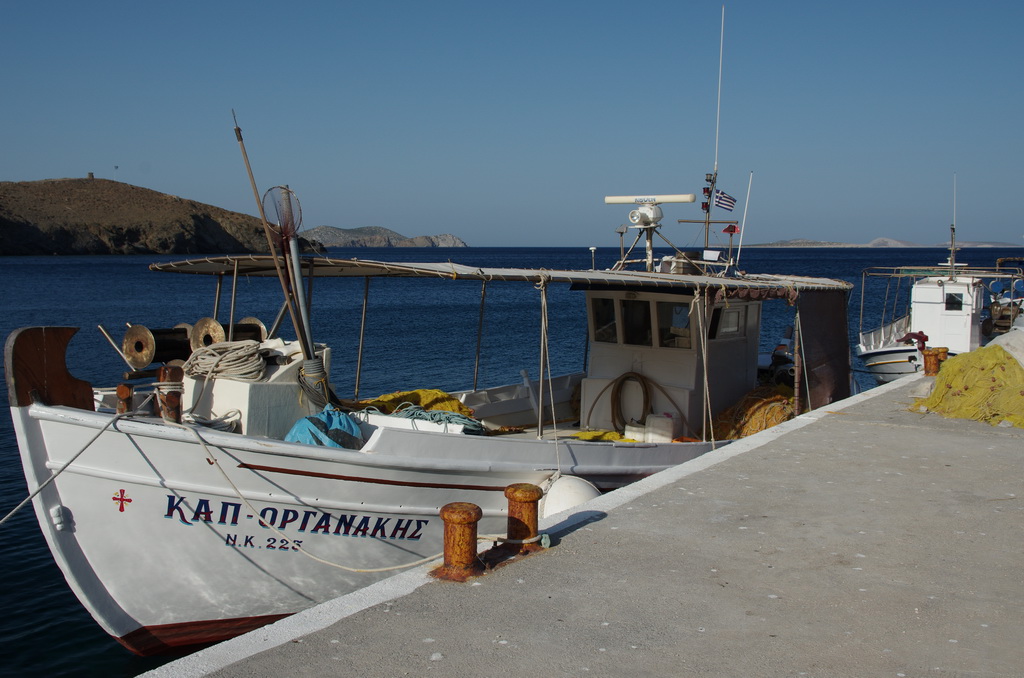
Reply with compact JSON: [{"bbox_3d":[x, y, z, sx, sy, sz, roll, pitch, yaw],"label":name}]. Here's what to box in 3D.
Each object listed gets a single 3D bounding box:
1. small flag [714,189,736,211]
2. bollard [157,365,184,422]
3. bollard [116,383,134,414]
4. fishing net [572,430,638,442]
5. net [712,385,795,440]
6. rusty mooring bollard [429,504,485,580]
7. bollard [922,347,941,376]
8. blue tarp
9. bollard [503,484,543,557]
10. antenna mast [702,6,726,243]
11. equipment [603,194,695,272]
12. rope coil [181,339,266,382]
[{"bbox_3d":[2.663,-1.734,13.099,0.280,0.260,0.080,1,5,8],"label":"small flag"},{"bbox_3d":[-1.965,0.320,6.051,0.140,0.320,0.140,4,6,36],"label":"bollard"},{"bbox_3d":[-2.209,0.340,6.003,0.100,0.190,0.100,4,6,36],"label":"bollard"},{"bbox_3d":[1.009,1.063,11.336,0.750,0.140,0.450,4,6,36],"label":"fishing net"},{"bbox_3d":[2.763,0.850,11.819,0.850,0.600,1.250,4,6,36],"label":"net"},{"bbox_3d":[-0.283,1.050,5.491,0.260,0.355,0.260,0,5,0],"label":"rusty mooring bollard"},{"bbox_3d":[5.595,0.307,13.975,0.240,0.360,0.240,4,6,36],"label":"bollard"},{"bbox_3d":[-1.201,0.580,6.726,0.480,0.320,0.380,4,6,36],"label":"blue tarp"},{"bbox_3d":[0.068,1.011,5.929,0.245,0.355,0.245,0,5,0],"label":"bollard"},{"bbox_3d":[2.536,-2.596,13.124,0.160,3.099,0.150,7,6,36],"label":"antenna mast"},{"bbox_3d":[1.563,-1.200,11.941,1.080,0.880,0.450,3,6,30],"label":"equipment"},{"bbox_3d":[-1.906,0.149,6.939,0.520,0.240,0.460,4,6,36],"label":"rope coil"}]

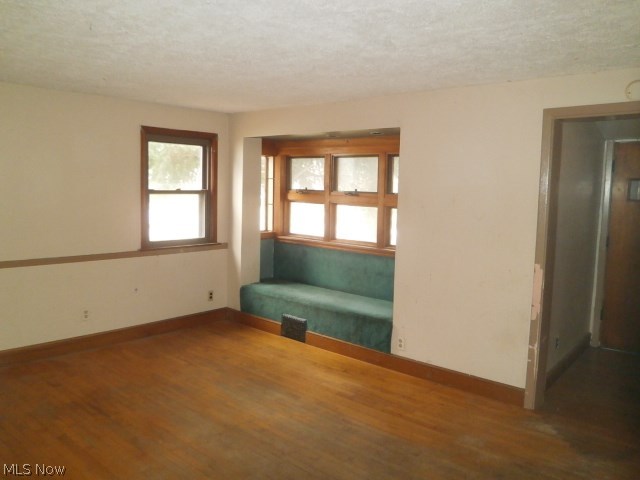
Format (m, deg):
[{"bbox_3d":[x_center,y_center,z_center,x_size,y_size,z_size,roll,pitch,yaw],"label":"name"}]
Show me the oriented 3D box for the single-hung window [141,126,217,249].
[{"bbox_3d":[-1.486,-0.543,5.135,0.116,1.224,0.931,6,8,40],"label":"single-hung window"}]

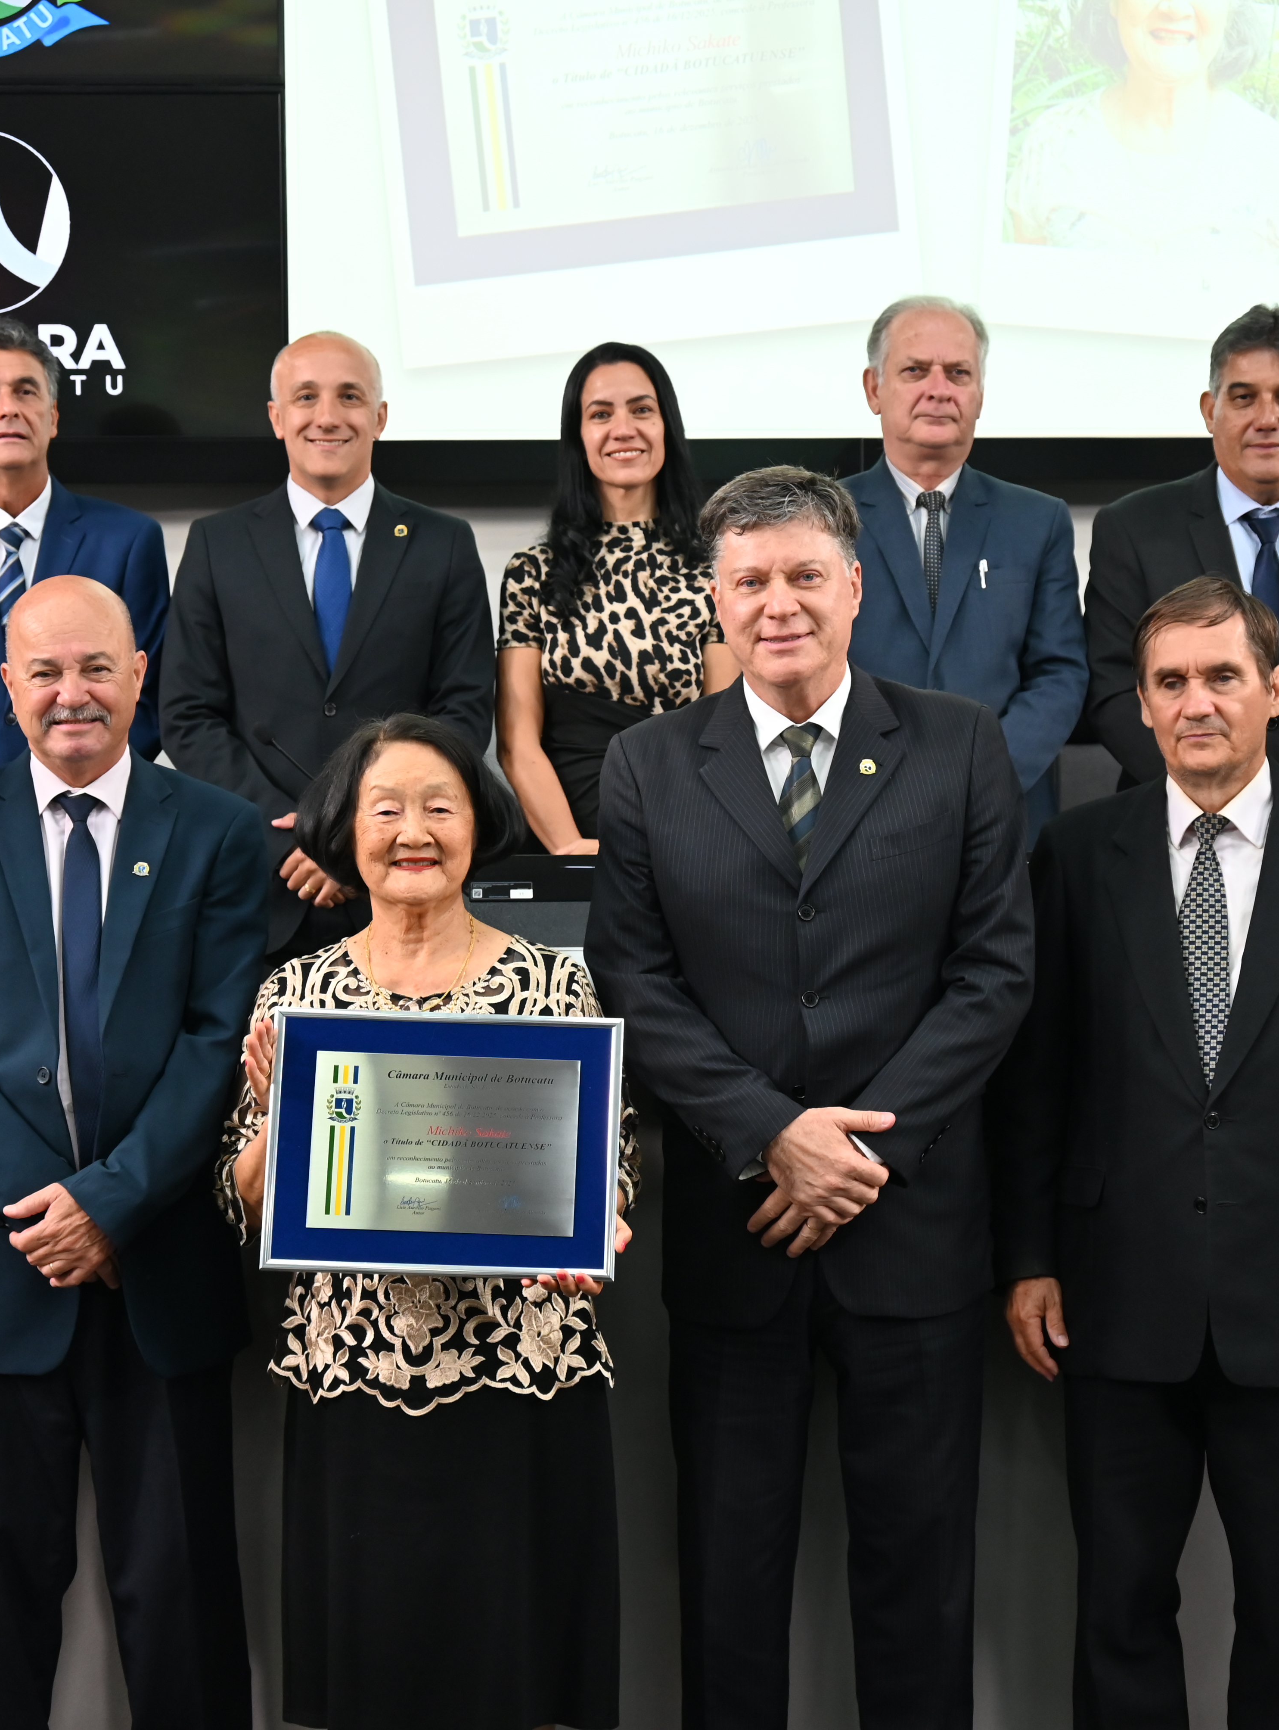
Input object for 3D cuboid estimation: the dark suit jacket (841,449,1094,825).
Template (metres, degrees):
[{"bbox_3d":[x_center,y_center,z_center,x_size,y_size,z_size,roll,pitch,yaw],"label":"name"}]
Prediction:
[{"bbox_3d":[0.446,-0.248,4.625,0.530,0.770,0.300,0,4,3],"label":"dark suit jacket"}]

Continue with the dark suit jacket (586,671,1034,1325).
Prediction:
[{"bbox_3d":[0.196,0.156,3.387,0.510,0.754,0.350,0,4,2],"label":"dark suit jacket"}]

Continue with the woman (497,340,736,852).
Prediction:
[{"bbox_3d":[-0.025,0.036,4.598,0.420,1.691,0.340,0,4,-2],"label":"woman"}]

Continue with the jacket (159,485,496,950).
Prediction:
[{"bbox_3d":[-0.482,-0.214,4.595,0.520,0.750,0.340,-1,4,-6],"label":"jacket"}]

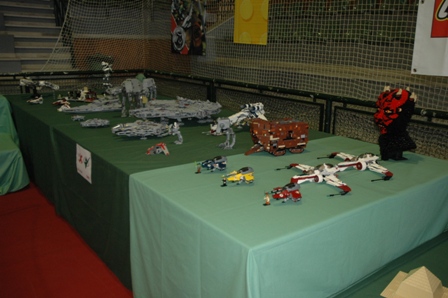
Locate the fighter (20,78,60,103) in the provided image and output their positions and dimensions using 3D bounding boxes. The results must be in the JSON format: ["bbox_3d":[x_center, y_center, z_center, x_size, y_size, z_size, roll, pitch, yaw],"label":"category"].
[{"bbox_3d":[-2.341,-0.787,5.227,0.520,0.260,0.350,-6,16,-27],"label":"fighter"}]

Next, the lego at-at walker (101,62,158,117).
[{"bbox_3d":[-0.976,-0.500,3.993,0.375,0.360,0.160,2,14,3],"label":"lego at-at walker"}]

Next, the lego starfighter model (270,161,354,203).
[{"bbox_3d":[0.487,0.143,2.082,0.330,0.104,0.430,-6,16,-25],"label":"lego starfighter model"}]

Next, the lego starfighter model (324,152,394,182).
[{"bbox_3d":[0.758,0.089,2.314,0.330,0.104,0.430,-5,15,-24],"label":"lego starfighter model"}]

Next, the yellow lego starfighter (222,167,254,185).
[{"bbox_3d":[0.085,0.135,2.155,0.150,0.068,0.120,-1,14,-7],"label":"yellow lego starfighter"}]

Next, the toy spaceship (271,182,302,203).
[{"bbox_3d":[0.289,0.199,1.917,0.150,0.068,0.120,-1,14,-7],"label":"toy spaceship"}]

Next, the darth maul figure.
[{"bbox_3d":[1.082,-0.164,2.629,0.270,0.455,0.240,-2,14,-12],"label":"darth maul figure"}]

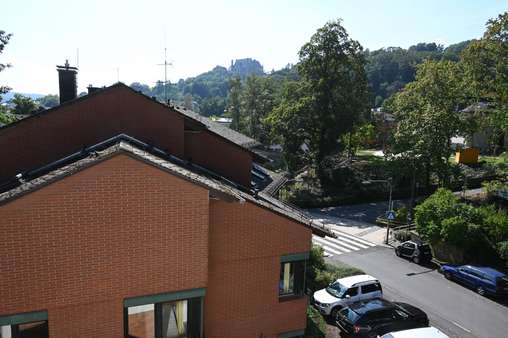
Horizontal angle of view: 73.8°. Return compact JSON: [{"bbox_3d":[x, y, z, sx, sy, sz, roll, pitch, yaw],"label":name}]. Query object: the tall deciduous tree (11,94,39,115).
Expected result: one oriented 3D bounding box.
[{"bbox_3d":[-38.911,-8.529,57.575,5.586,8.137,5.586,-3,10,-34],"label":"tall deciduous tree"}]

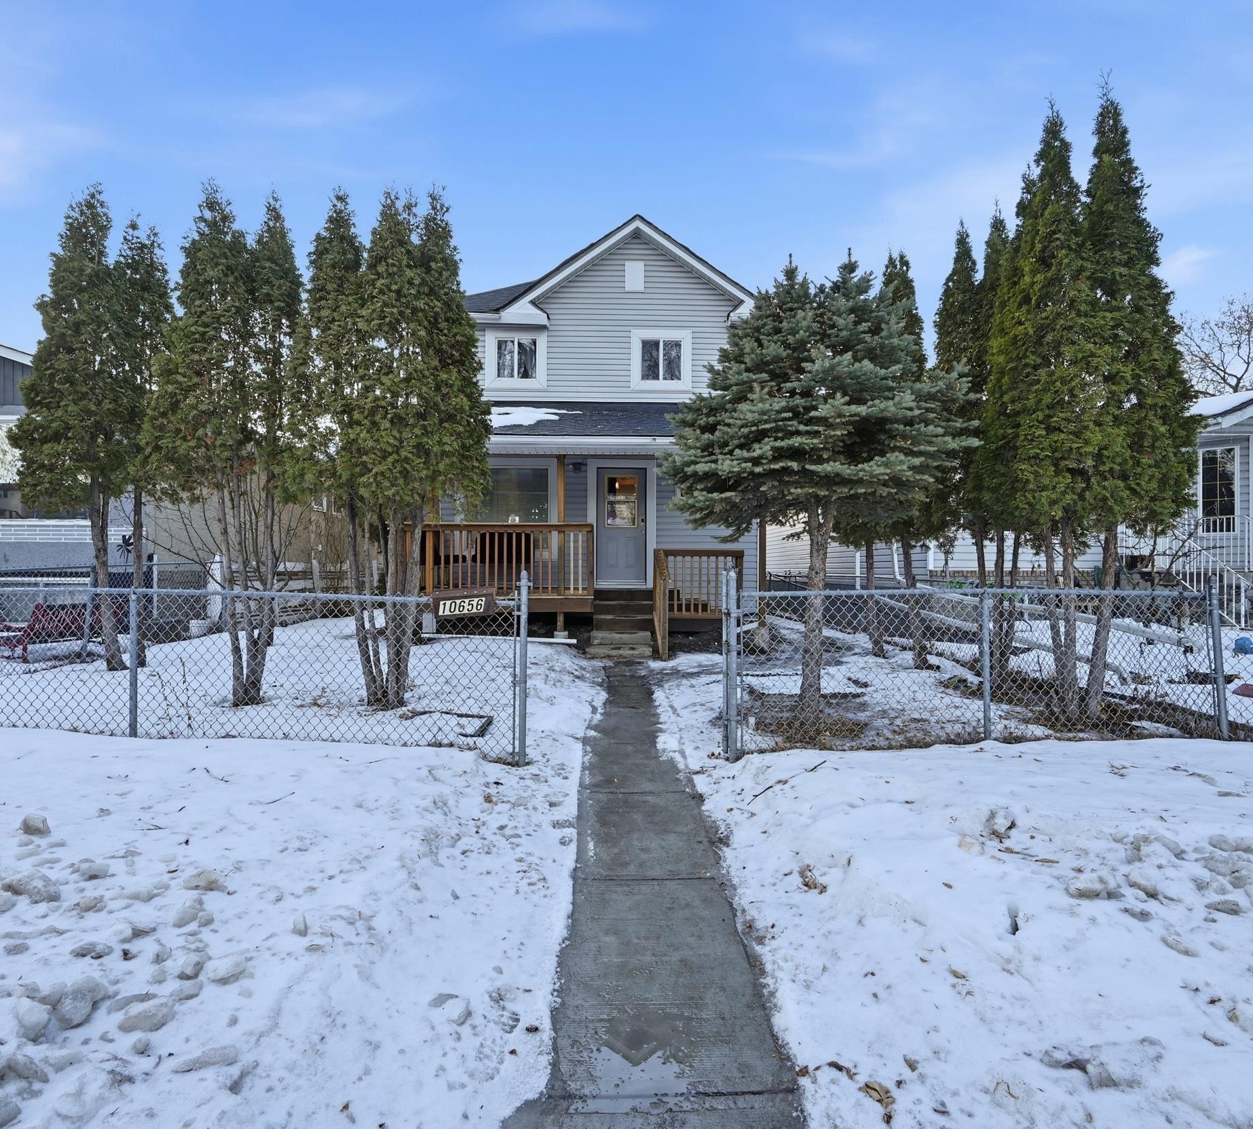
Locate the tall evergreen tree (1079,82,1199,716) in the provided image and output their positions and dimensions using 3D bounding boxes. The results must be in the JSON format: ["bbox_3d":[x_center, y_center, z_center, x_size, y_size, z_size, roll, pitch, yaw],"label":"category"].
[{"bbox_3d":[4.606,-1.502,5.950,1.000,5.707,1.000,0,0,0],"label":"tall evergreen tree"}]

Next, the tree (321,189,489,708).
[{"bbox_3d":[-1.981,-1.038,5.900,1.450,4.639,1.300,0,0,0],"label":"tree"}]

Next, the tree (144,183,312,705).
[{"bbox_3d":[-3.571,-1.080,5.900,1.350,4.674,1.250,0,0,0],"label":"tree"}]

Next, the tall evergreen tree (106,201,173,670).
[{"bbox_3d":[-5.780,-1.467,7.800,0.850,5.348,0.850,0,0,0],"label":"tall evergreen tree"}]

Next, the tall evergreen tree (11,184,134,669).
[{"bbox_3d":[-6.304,-1.568,7.500,1.150,5.520,1.150,0,0,0],"label":"tall evergreen tree"}]

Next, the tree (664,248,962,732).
[{"bbox_3d":[1.712,-0.676,5.850,2.550,4.153,2.500,0,0,0],"label":"tree"}]

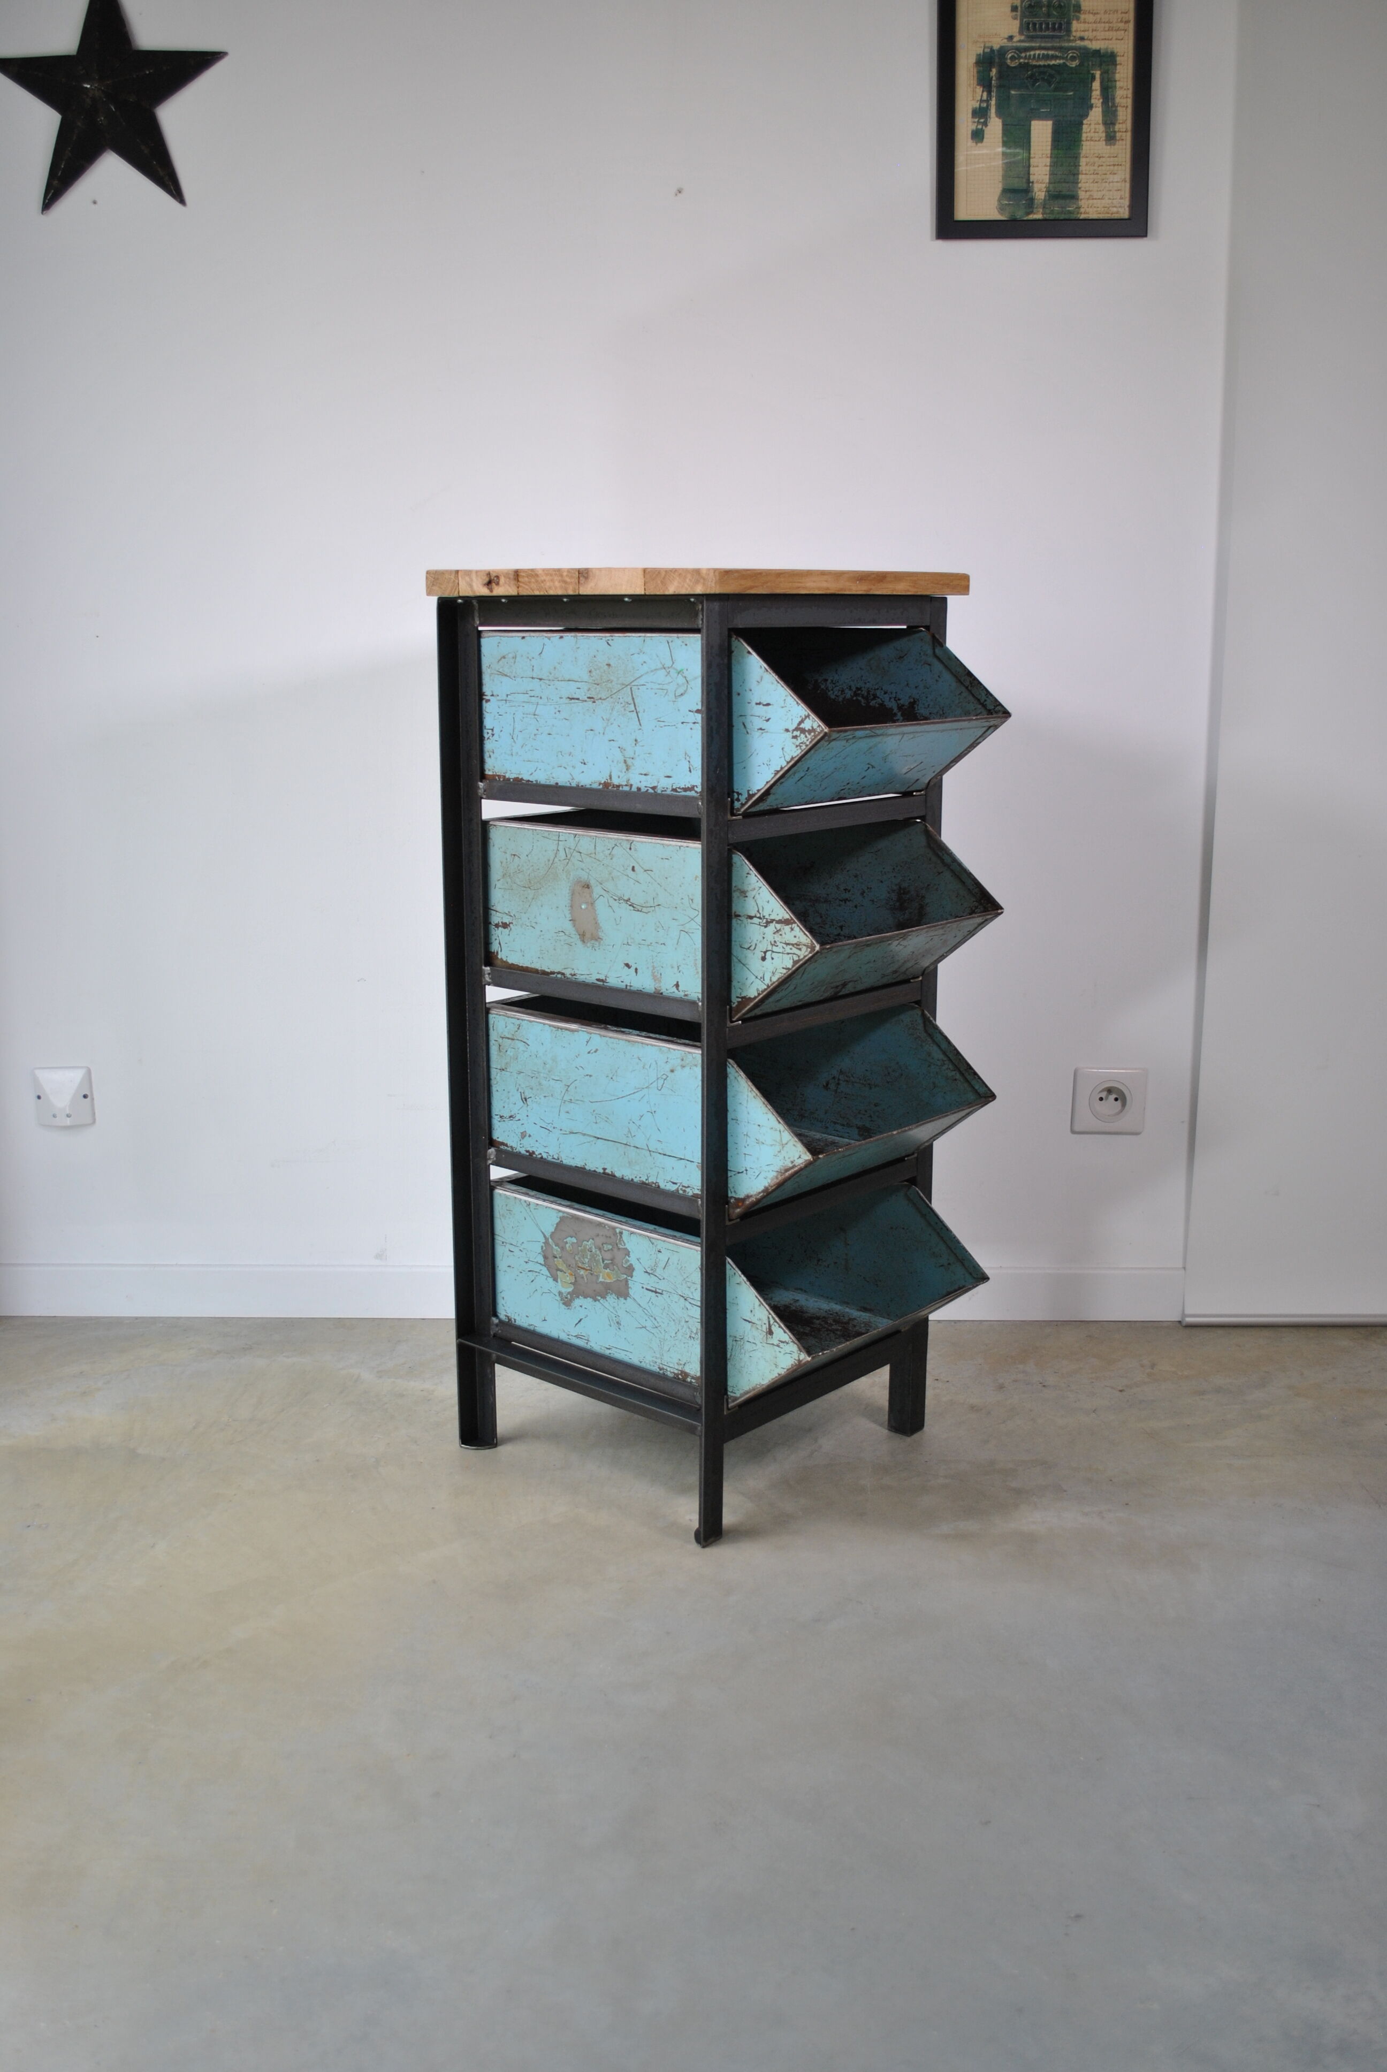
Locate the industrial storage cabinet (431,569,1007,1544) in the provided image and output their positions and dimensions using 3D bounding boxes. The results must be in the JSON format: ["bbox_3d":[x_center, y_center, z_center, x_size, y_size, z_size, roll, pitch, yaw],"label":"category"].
[{"bbox_3d":[0.003,0.003,2.013,0.352,0.908,0.377,11,16,40],"label":"industrial storage cabinet"}]

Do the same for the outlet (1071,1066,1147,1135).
[{"bbox_3d":[0.524,0.083,2.394,0.088,0.084,0.011,0,12,1],"label":"outlet"}]

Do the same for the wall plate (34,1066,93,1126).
[{"bbox_3d":[-0.798,0.079,2.405,0.075,0.075,0.020,0,12,1],"label":"wall plate"}]

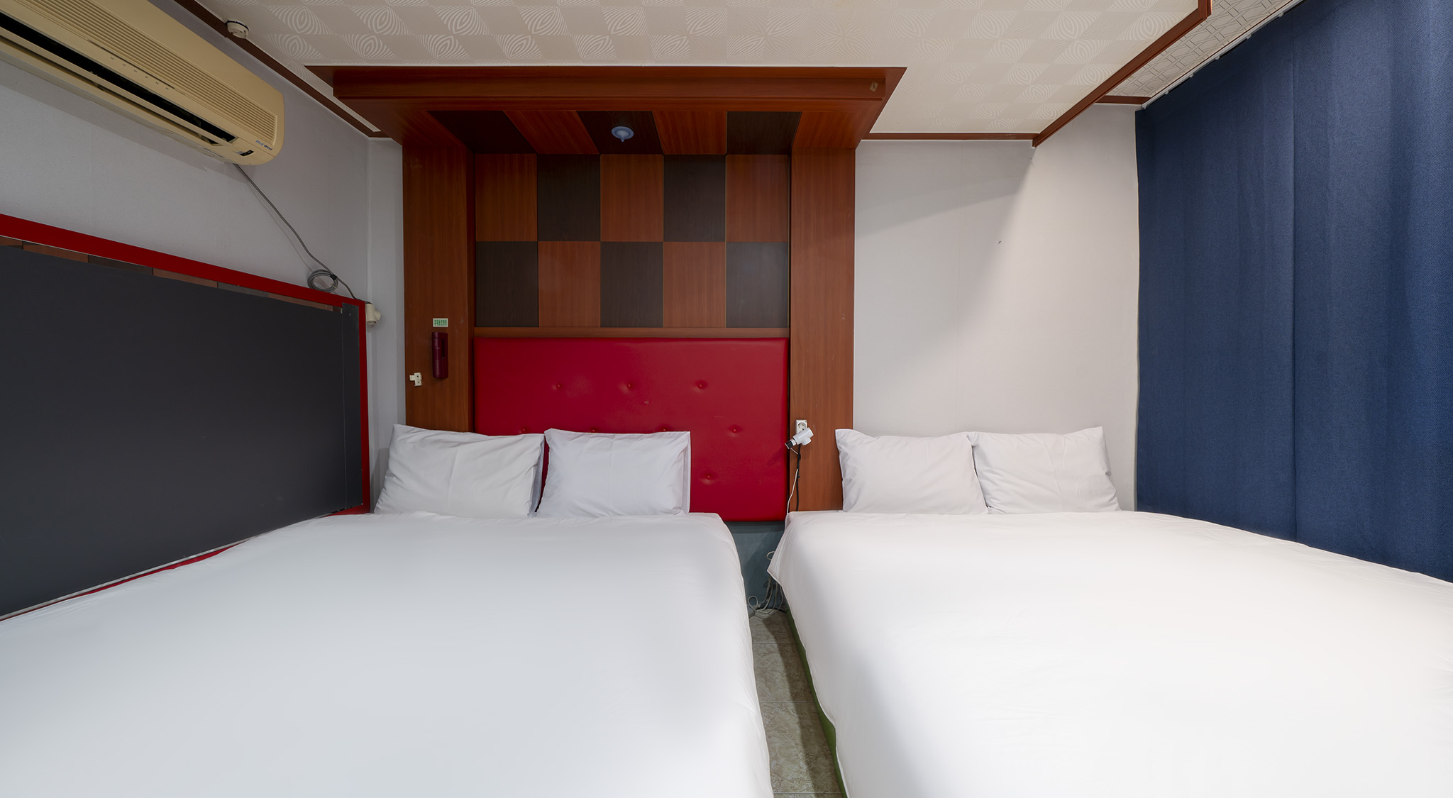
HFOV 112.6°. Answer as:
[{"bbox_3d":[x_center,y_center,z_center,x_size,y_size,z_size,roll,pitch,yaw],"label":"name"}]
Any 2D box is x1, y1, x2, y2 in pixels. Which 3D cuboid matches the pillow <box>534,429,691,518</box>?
[{"bbox_3d":[-0.507,0.339,2.175,0.675,0.420,0.160,0,-13,0],"label":"pillow"}]

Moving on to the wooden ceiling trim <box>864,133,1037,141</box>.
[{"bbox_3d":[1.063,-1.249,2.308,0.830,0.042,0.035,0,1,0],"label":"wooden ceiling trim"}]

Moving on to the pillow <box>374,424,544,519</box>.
[{"bbox_3d":[-1.196,0.329,2.175,0.690,0.420,0.160,0,-13,0],"label":"pillow"}]

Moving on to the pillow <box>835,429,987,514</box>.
[{"bbox_3d":[0.833,0.333,2.200,0.655,0.420,0.160,0,-13,0],"label":"pillow"}]

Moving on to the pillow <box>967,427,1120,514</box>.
[{"bbox_3d":[1.451,0.330,2.215,0.650,0.420,0.160,0,-13,0],"label":"pillow"}]

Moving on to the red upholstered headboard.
[{"bbox_3d":[-0.452,0.144,2.325,1.490,0.877,0.070,0,1,0],"label":"red upholstered headboard"}]

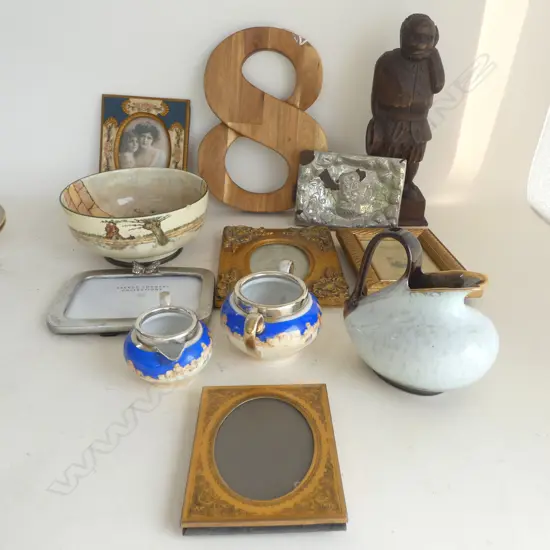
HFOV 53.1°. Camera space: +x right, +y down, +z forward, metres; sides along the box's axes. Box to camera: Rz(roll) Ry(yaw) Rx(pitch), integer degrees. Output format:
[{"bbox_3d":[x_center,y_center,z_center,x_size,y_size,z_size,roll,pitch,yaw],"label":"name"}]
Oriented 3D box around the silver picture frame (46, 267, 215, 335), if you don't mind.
[{"bbox_3d":[-0.169,0.029,0.686,0.188,0.020,0.139,-1,29,-3],"label":"silver picture frame"}]

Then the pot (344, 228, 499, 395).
[{"bbox_3d":[0.153,0.025,0.555,0.155,0.159,0.150,0,29,0],"label":"pot"}]

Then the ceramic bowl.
[{"bbox_3d":[-0.197,-0.079,0.808,0.206,0.096,0.206,0,29,0],"label":"ceramic bowl"}]

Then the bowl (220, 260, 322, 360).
[{"bbox_3d":[-0.004,0.044,0.612,0.113,0.070,0.152,10,30,15],"label":"bowl"}]

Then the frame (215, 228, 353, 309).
[{"bbox_3d":[0.006,-0.016,0.772,0.170,0.018,0.203,0,31,-2],"label":"frame"}]

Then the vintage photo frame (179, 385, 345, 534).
[{"bbox_3d":[-0.009,0.152,0.474,0.121,0.016,0.152,-1,29,-1],"label":"vintage photo frame"}]

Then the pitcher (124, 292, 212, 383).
[{"bbox_3d":[-0.111,0.071,0.575,0.091,0.056,0.124,-6,30,-13],"label":"pitcher"}]

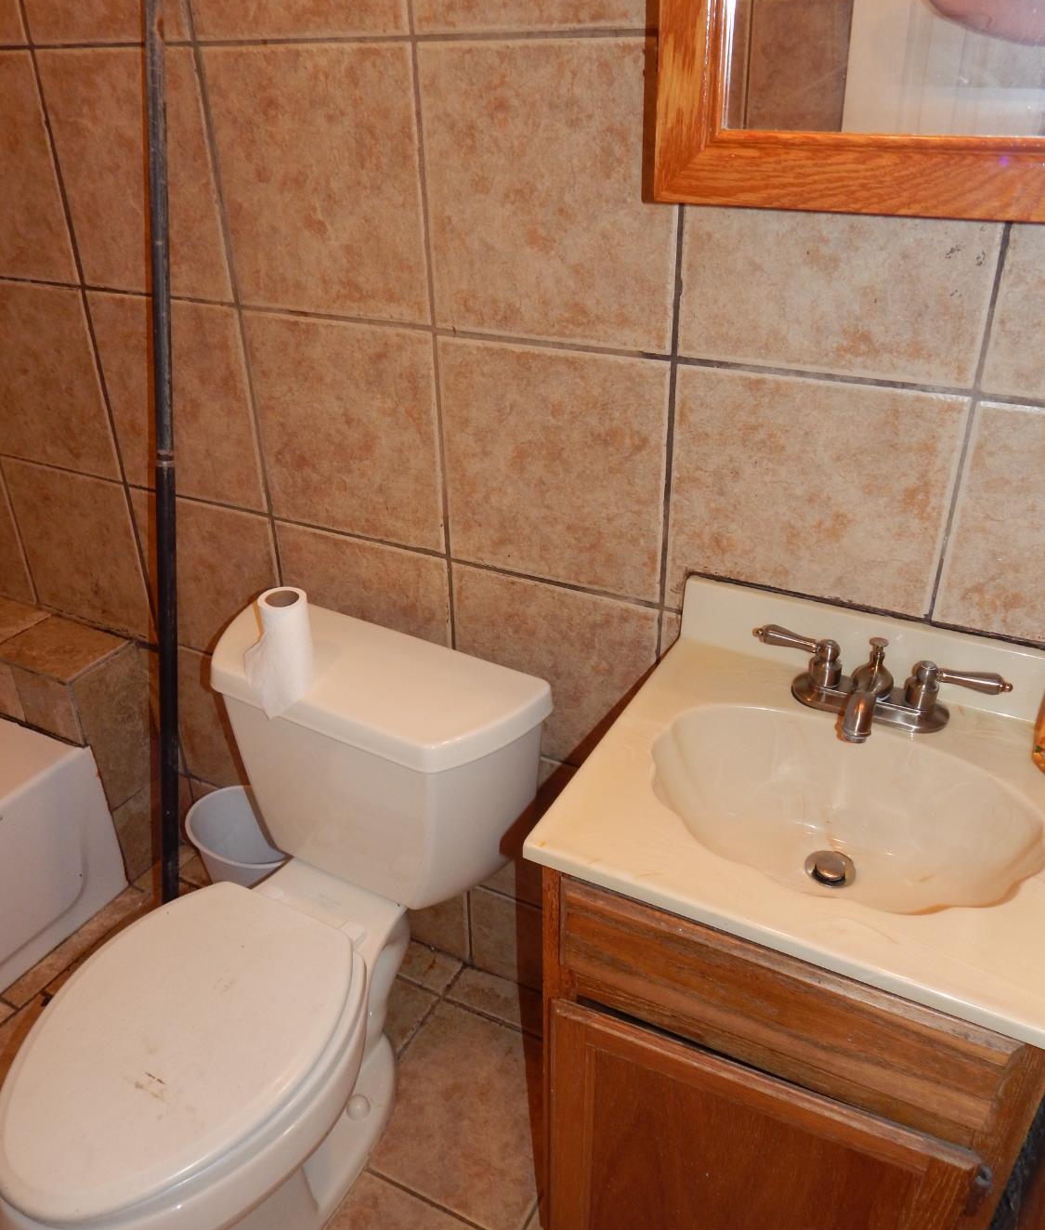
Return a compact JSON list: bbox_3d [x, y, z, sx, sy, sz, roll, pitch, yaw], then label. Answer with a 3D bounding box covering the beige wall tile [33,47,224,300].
[{"bbox_3d":[-0.516,-0.588,1.351,0.301,0.301,0.013,14,33,25],"label":"beige wall tile"}]

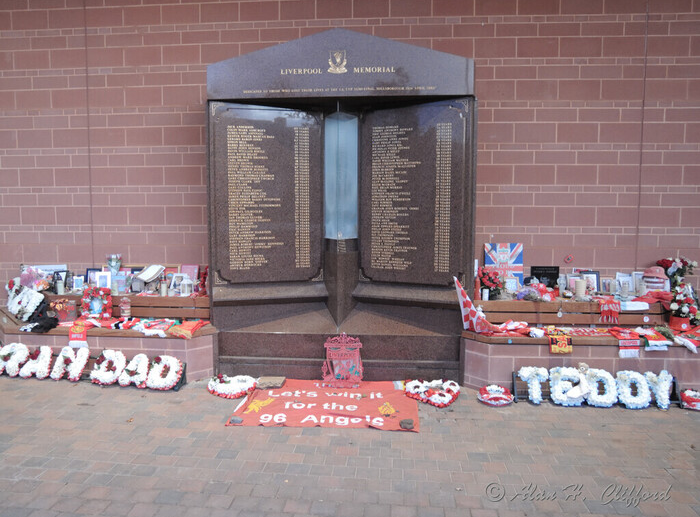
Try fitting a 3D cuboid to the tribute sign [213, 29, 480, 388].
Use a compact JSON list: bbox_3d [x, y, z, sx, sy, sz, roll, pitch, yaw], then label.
[{"bbox_3d":[-0.071,-0.519,5.891,2.554,3.365,0.820,1,5,5],"label":"tribute sign"}]

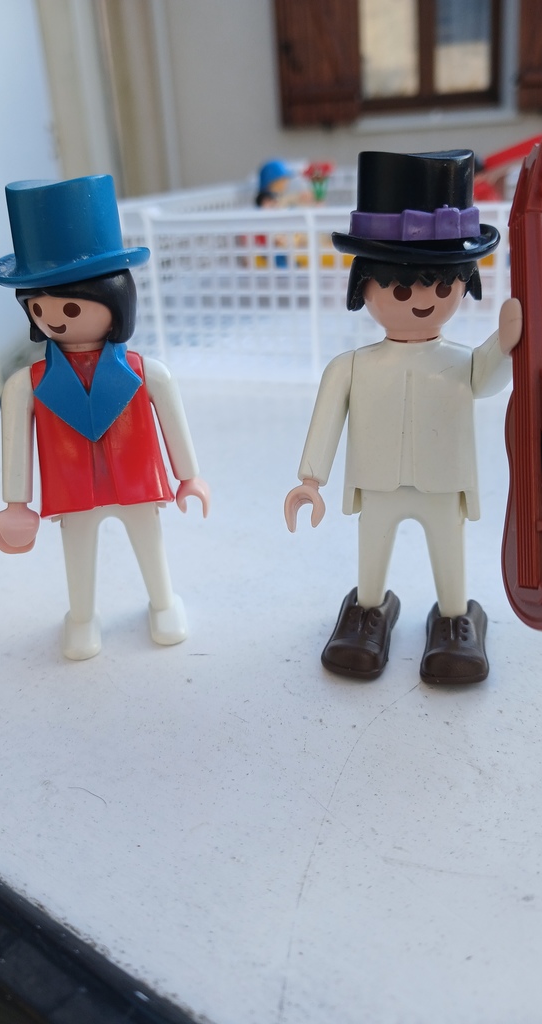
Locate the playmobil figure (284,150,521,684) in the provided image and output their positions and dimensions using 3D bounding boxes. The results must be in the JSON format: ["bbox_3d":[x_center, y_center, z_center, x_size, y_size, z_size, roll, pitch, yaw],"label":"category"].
[{"bbox_3d":[0.023,-0.016,0.142,0.040,0.087,0.031,2,22,14],"label":"playmobil figure"}]

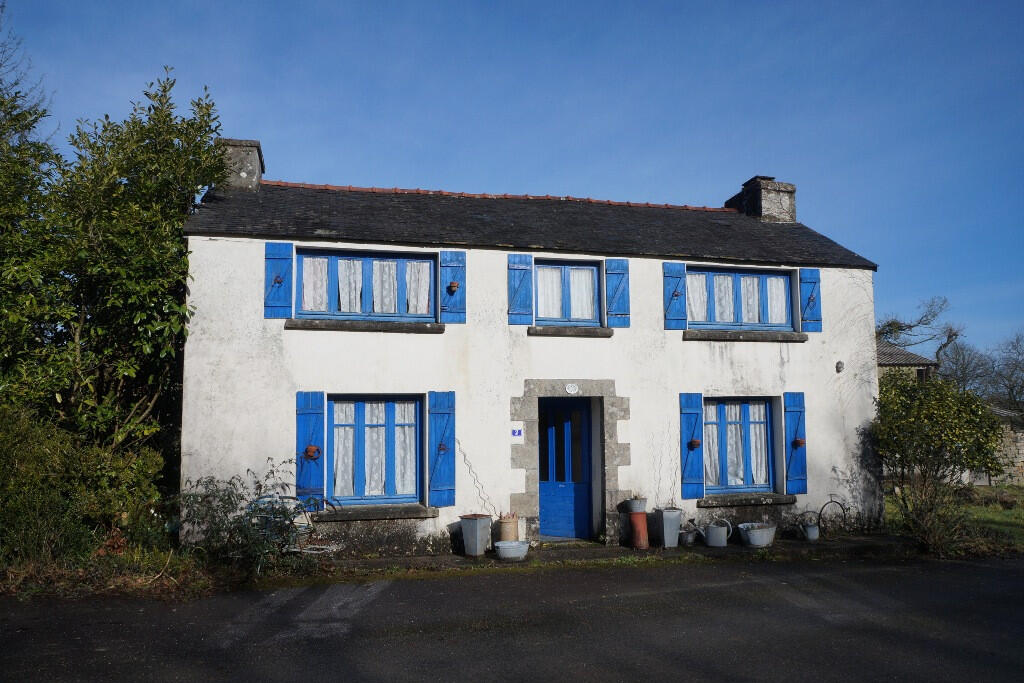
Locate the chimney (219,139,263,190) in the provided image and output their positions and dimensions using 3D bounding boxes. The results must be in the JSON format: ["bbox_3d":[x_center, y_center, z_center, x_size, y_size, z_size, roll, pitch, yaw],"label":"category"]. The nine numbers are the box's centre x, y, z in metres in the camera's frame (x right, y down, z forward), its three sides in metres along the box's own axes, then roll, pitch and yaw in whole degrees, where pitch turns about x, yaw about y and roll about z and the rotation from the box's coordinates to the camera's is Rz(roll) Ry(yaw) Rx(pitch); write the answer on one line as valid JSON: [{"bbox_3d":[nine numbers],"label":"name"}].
[{"bbox_3d":[-4.305,-2.630,12.260,0.605,0.819,1.170,1,-5,-15],"label":"chimney"}]

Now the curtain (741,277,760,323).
[{"bbox_3d":[3.853,-0.678,12.408,0.363,0.758,0.050,1,-5,-16],"label":"curtain"}]

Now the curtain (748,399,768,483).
[{"bbox_3d":[3.885,1.619,12.105,0.337,1.281,0.040,1,-5,-15],"label":"curtain"}]

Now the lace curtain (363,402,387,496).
[{"bbox_3d":[-1.825,1.439,10.254,0.291,1.266,0.040,1,-4,-15],"label":"lace curtain"}]

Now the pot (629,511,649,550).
[{"bbox_3d":[1.787,2.663,10.795,0.245,0.485,0.245,0,-4,0],"label":"pot"}]

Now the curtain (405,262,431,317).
[{"bbox_3d":[-1.339,-0.753,10.946,0.342,0.756,0.040,1,-5,-15],"label":"curtain"}]

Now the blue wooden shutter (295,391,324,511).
[{"bbox_3d":[-2.614,1.422,9.986,0.347,1.532,0.040,1,-4,-14],"label":"blue wooden shutter"}]

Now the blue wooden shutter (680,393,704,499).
[{"bbox_3d":[2.684,1.557,11.441,0.372,1.561,0.050,1,-5,-15],"label":"blue wooden shutter"}]

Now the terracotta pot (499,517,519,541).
[{"bbox_3d":[-0.047,2.643,10.567,0.260,0.463,0.260,0,-5,0],"label":"terracotta pot"}]

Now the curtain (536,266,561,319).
[{"bbox_3d":[0.550,-0.696,11.068,0.380,0.746,0.040,1,-4,-15],"label":"curtain"}]

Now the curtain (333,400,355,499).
[{"bbox_3d":[-2.216,1.427,10.148,0.285,1.259,0.040,1,-4,-15],"label":"curtain"}]

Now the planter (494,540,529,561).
[{"bbox_3d":[0.007,2.751,10.125,0.468,0.214,0.439,0,-5,0],"label":"planter"}]

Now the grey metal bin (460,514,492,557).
[{"bbox_3d":[-0.481,2.578,10.196,0.317,0.507,0.317,-4,-6,36],"label":"grey metal bin"}]

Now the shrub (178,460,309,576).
[{"bbox_3d":[-3.192,2.072,9.200,1.420,1.300,1.050,1,-5,-16],"label":"shrub"}]

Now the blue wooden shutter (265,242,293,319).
[{"bbox_3d":[-2.974,-0.771,9.807,0.337,0.976,0.050,1,-4,-15],"label":"blue wooden shutter"}]

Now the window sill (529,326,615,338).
[{"bbox_3d":[0.795,-0.114,10.857,1.259,0.125,0.250,1,-4,-15],"label":"window sill"}]

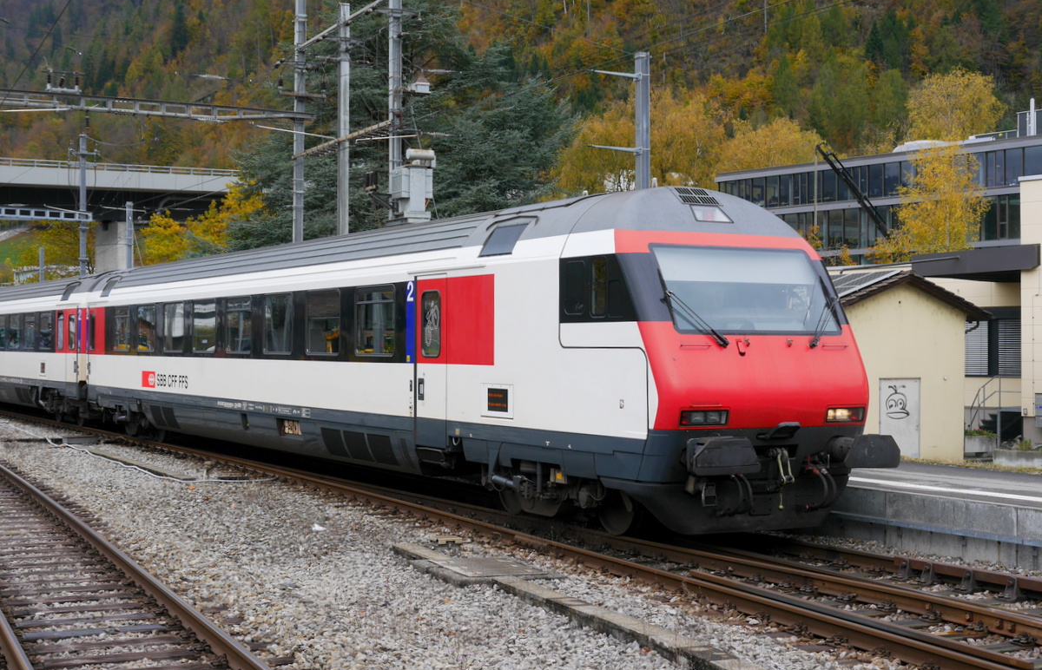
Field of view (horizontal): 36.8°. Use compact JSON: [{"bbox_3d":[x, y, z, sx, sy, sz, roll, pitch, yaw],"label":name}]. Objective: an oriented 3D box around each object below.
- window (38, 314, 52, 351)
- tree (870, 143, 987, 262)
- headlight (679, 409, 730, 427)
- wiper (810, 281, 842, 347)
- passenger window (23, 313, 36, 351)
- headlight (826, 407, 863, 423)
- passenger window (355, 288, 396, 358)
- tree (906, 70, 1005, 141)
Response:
[{"bbox_3d":[-12.453,-0.091,41.015,0.060,1.000,1.400,0,-1,-28],"label":"window"},{"bbox_3d":[19.639,-2.790,74.951,5.400,12.853,5.400,0,-1,-28],"label":"tree"},{"bbox_3d":[1.857,0.843,15.917,0.550,0.165,0.100,0,-1,-28],"label":"headlight"},{"bbox_3d":[3.239,-0.255,17.042,0.580,0.920,0.120,0,-32,-28],"label":"wiper"},{"bbox_3d":[-13.454,-0.083,42.849,0.060,1.000,1.400,0,-1,-28],"label":"passenger window"},{"bbox_3d":[3.469,0.855,16.780,0.550,0.165,0.100,0,-1,-28],"label":"headlight"},{"bbox_3d":[-2.073,-0.182,22.229,0.060,0.990,1.400,0,-1,-28],"label":"passenger window"},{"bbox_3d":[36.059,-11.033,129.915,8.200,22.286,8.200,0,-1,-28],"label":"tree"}]

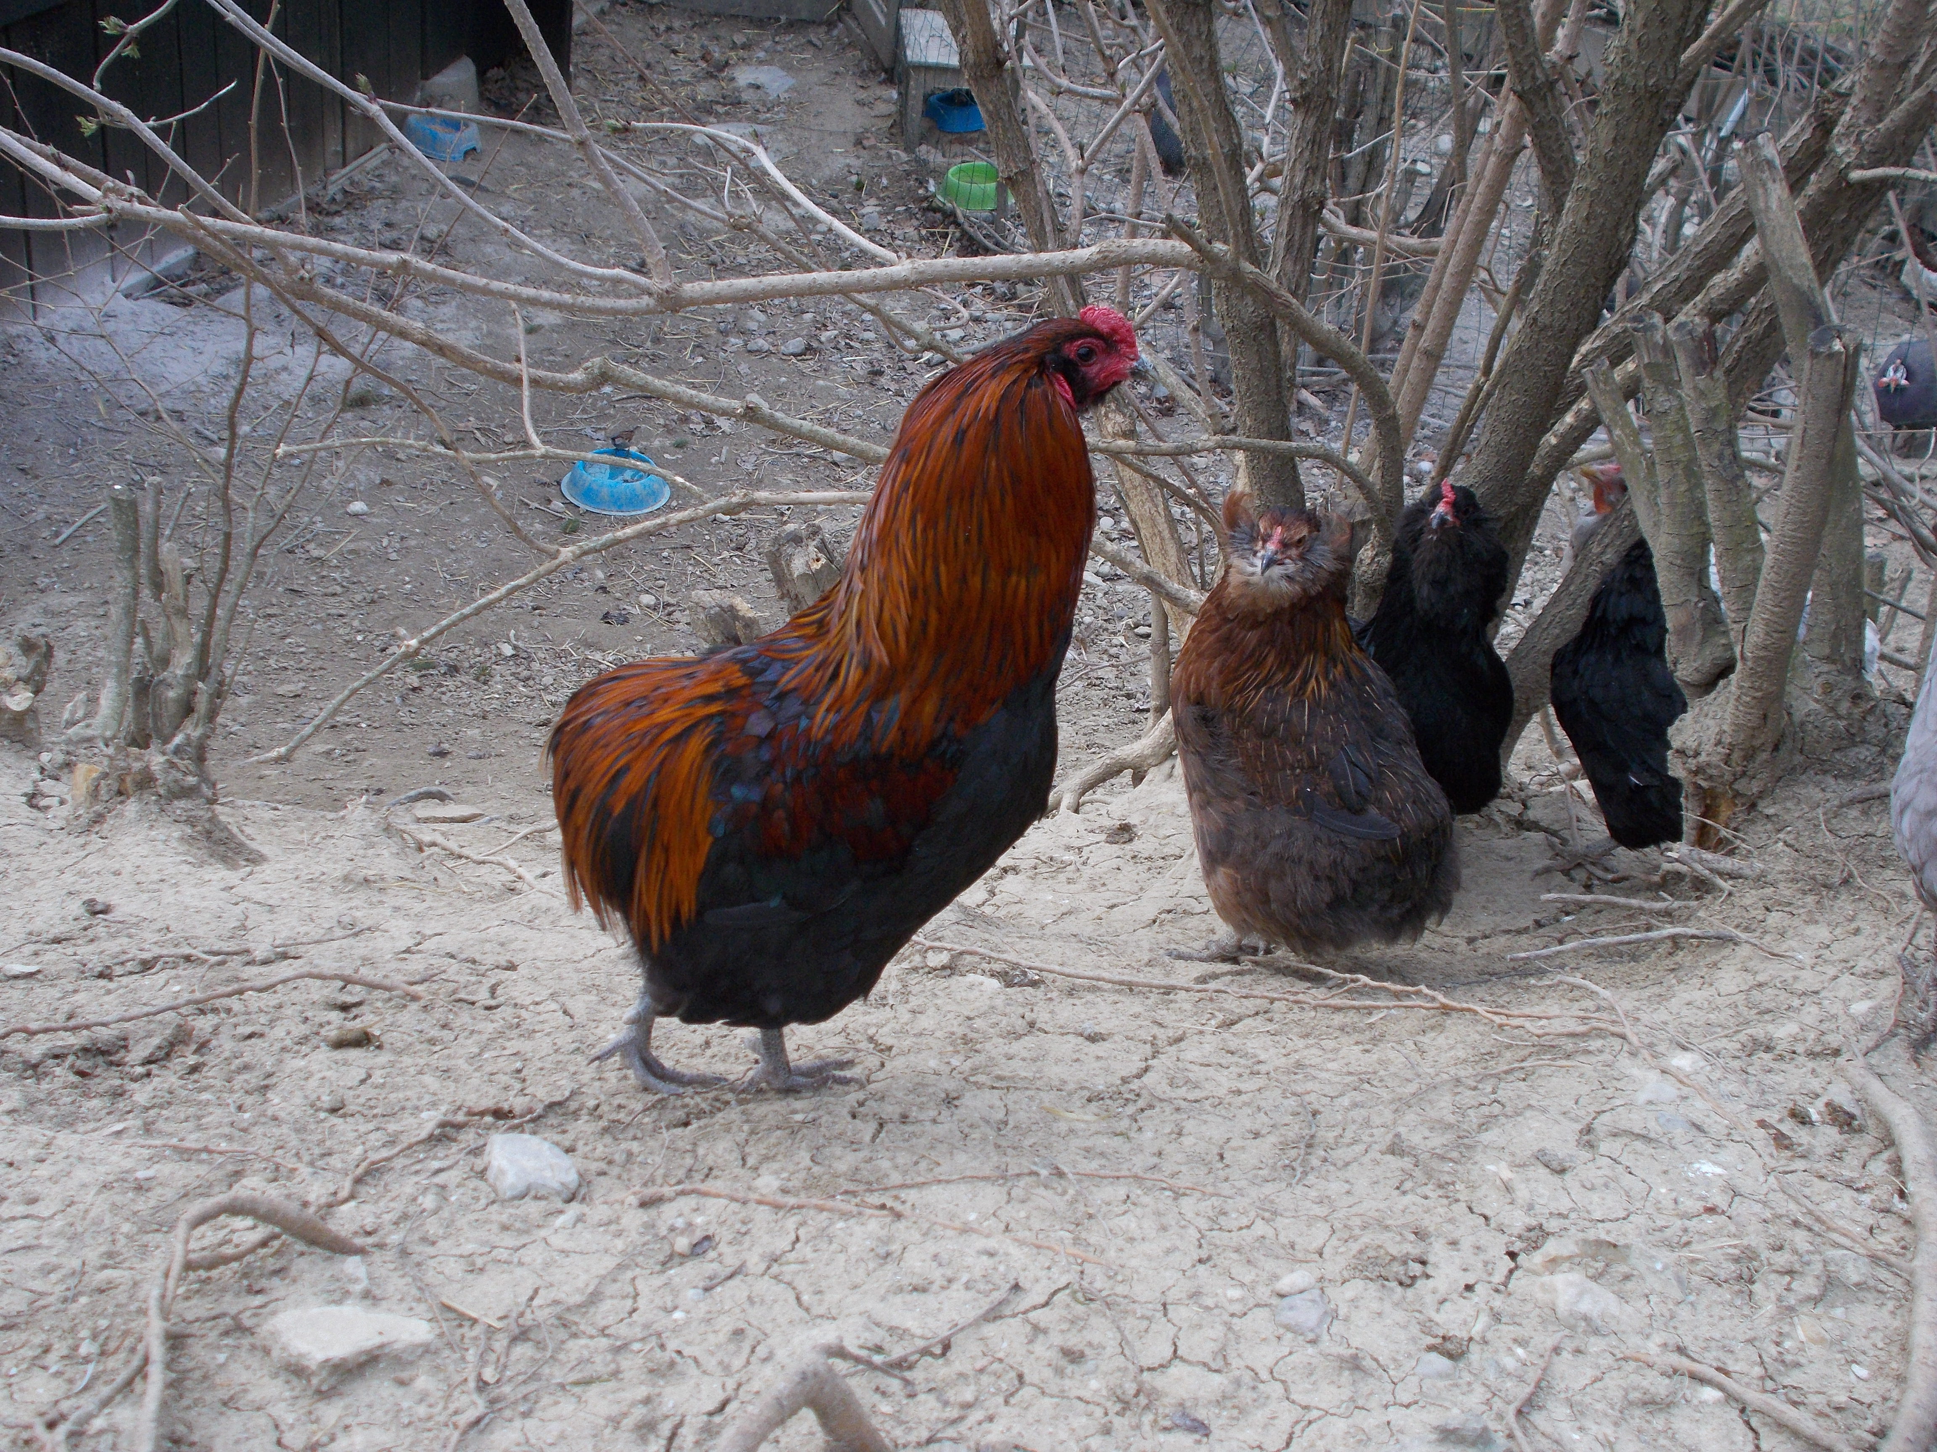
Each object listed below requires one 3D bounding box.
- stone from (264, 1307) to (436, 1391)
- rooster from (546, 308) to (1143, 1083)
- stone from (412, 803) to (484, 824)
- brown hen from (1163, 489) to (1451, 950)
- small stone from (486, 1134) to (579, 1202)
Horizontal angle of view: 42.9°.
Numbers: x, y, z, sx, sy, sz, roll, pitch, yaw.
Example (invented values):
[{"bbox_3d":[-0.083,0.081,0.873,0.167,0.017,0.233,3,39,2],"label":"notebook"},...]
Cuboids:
[{"bbox_3d":[-0.299,0.297,1.185,0.082,0.023,0.042,-2,32,-15],"label":"stone"},{"bbox_3d":[-0.083,0.004,1.440,0.325,0.525,0.200,5,30,-3],"label":"rooster"},{"bbox_3d":[-0.476,0.080,2.250,0.063,0.014,0.030,0,31,-12],"label":"stone"},{"bbox_3d":[0.249,0.008,1.775,0.255,0.355,0.190,-10,34,-26],"label":"brown hen"},{"bbox_3d":[-0.245,0.248,1.385,0.051,0.026,0.035,1,31,-10],"label":"small stone"}]

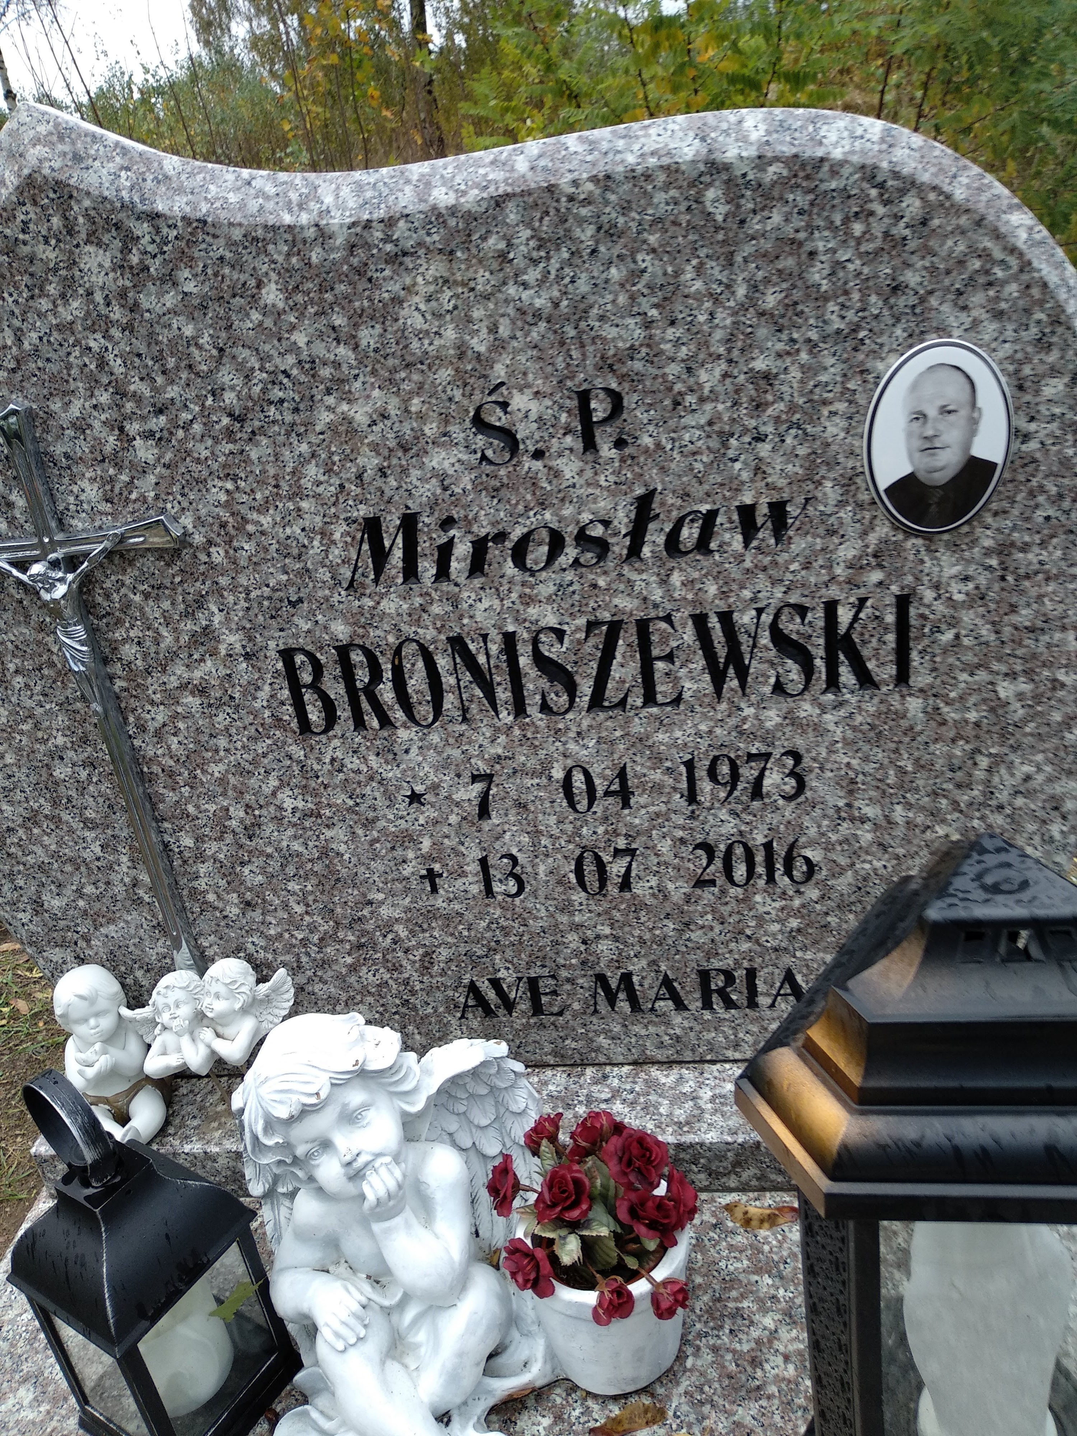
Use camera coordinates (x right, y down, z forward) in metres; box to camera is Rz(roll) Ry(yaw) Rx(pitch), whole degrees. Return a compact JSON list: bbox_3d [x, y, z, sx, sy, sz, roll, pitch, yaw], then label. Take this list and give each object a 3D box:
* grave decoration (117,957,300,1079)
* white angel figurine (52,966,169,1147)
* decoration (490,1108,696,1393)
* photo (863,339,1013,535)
[{"bbox_3d":[-0.257,0.234,0.844,0.137,0.094,0.046,-11,13,-5],"label":"grave decoration"},{"bbox_3d":[-0.351,0.270,0.882,0.085,0.156,0.081,-16,25,-16],"label":"white angel figurine"},{"bbox_3d":[0.039,0.341,0.701,0.137,0.173,0.134,-5,25,10],"label":"decoration"},{"bbox_3d":[0.255,-0.176,0.687,0.091,0.122,0.007,-5,20,10],"label":"photo"}]

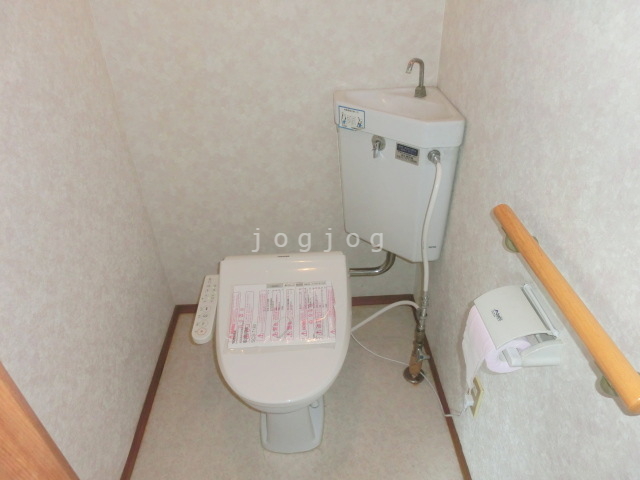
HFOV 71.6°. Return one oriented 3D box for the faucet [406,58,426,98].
[{"bbox_3d":[0.278,-0.452,1.259,0.036,0.112,0.098,27,44,35],"label":"faucet"}]

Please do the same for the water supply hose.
[{"bbox_3d":[0.325,0.131,1.368,0.075,0.830,0.105,-3,35,-1],"label":"water supply hose"}]

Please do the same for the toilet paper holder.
[{"bbox_3d":[0.349,0.143,0.801,0.100,0.080,0.163,-3,35,-1],"label":"toilet paper holder"}]

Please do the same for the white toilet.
[{"bbox_3d":[-0.098,0.375,1.346,0.375,0.485,0.550,-3,35,-1],"label":"white toilet"}]

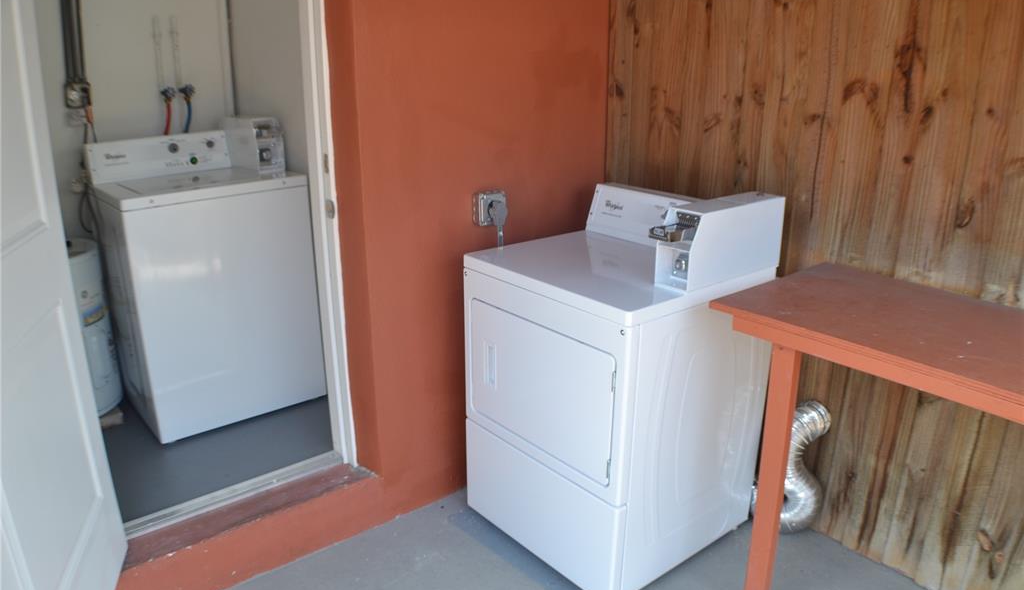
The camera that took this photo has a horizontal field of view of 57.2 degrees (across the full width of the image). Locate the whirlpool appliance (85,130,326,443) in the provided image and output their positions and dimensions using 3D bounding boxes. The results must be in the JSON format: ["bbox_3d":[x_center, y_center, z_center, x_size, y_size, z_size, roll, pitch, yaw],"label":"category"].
[{"bbox_3d":[-1.201,-0.092,3.660,0.674,1.059,0.590,-15,25,-35],"label":"whirlpool appliance"}]

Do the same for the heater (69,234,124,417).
[{"bbox_3d":[-1.713,0.119,3.511,0.400,0.645,0.400,-15,25,-35],"label":"heater"}]

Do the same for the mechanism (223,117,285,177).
[{"bbox_3d":[-1.018,-0.610,3.668,0.110,0.200,0.340,-15,25,-35],"label":"mechanism"}]

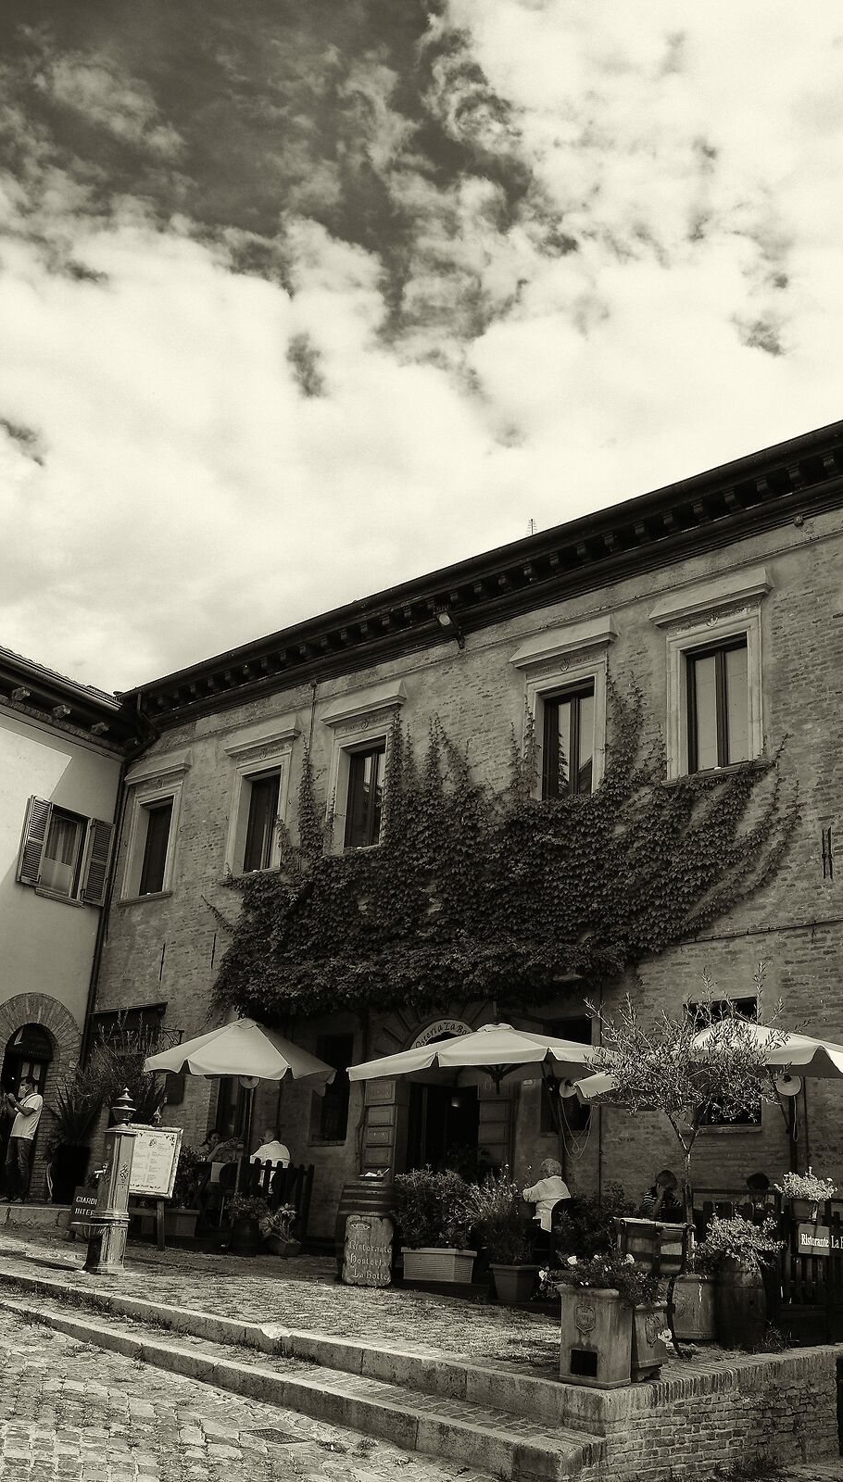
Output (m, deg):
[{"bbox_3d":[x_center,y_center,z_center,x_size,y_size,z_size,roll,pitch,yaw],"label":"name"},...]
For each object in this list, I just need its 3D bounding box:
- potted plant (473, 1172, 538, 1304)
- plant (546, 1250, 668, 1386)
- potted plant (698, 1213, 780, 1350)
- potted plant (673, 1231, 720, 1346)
[{"bbox_3d":[0.844,4.945,12.859,0.540,1.200,0.540,-15,-27,39],"label":"potted plant"},{"bbox_3d":[1.466,4.640,10.473,0.850,0.990,0.750,-9,-24,31],"label":"plant"},{"bbox_3d":[3.065,5.207,12.539,0.750,1.180,0.720,-15,-27,41],"label":"potted plant"},{"bbox_3d":[2.364,4.669,11.098,0.390,0.870,0.390,2,-21,1],"label":"potted plant"}]

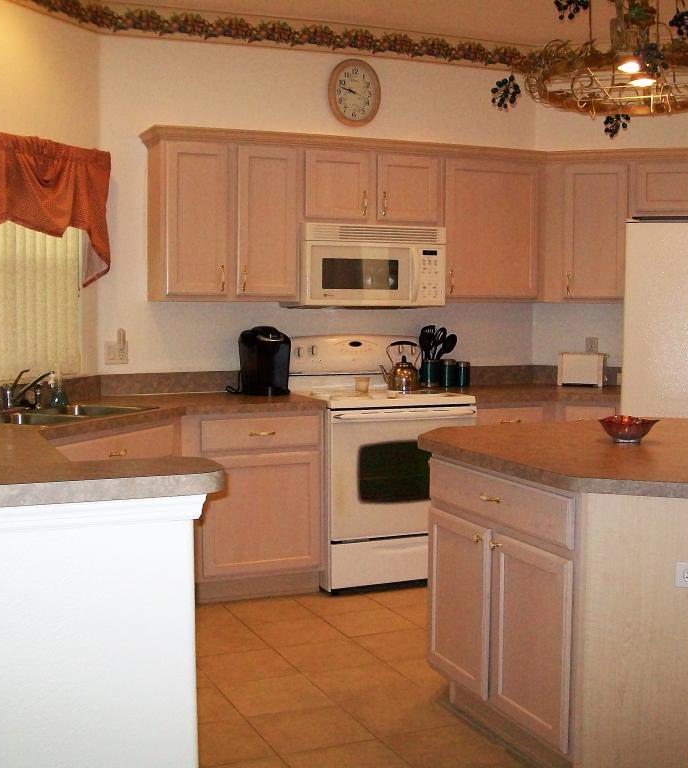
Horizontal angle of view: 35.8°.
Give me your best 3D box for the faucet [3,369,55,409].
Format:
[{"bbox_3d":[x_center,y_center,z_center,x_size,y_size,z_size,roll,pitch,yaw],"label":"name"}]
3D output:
[{"bbox_3d":[-1.251,0.030,4.226,0.265,0.170,0.060,2,5,21],"label":"faucet"}]

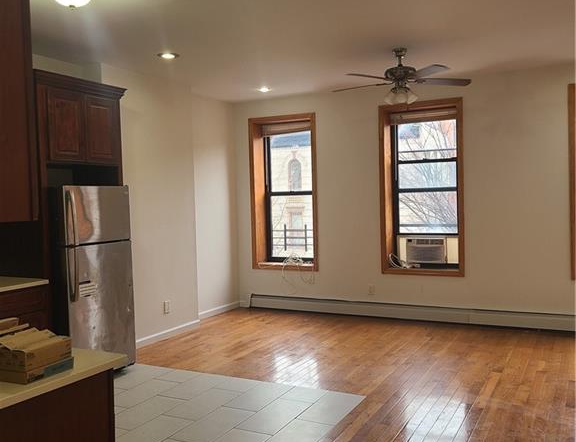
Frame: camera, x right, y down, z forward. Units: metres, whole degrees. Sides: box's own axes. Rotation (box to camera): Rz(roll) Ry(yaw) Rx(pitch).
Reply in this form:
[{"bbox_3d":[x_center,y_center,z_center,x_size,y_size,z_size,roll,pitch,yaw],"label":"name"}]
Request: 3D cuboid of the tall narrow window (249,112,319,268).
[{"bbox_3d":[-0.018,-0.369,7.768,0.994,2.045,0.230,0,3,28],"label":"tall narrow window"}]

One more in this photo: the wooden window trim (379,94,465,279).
[{"bbox_3d":[1.621,-0.378,6.910,0.986,2.043,0.230,0,3,28],"label":"wooden window trim"}]

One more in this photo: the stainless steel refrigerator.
[{"bbox_3d":[-1.932,0.530,5.198,0.770,1.678,0.750,0,3,28],"label":"stainless steel refrigerator"}]

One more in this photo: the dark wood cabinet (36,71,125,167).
[{"bbox_3d":[-2.036,-0.854,5.180,0.660,0.725,1.010,0,3,28],"label":"dark wood cabinet"}]

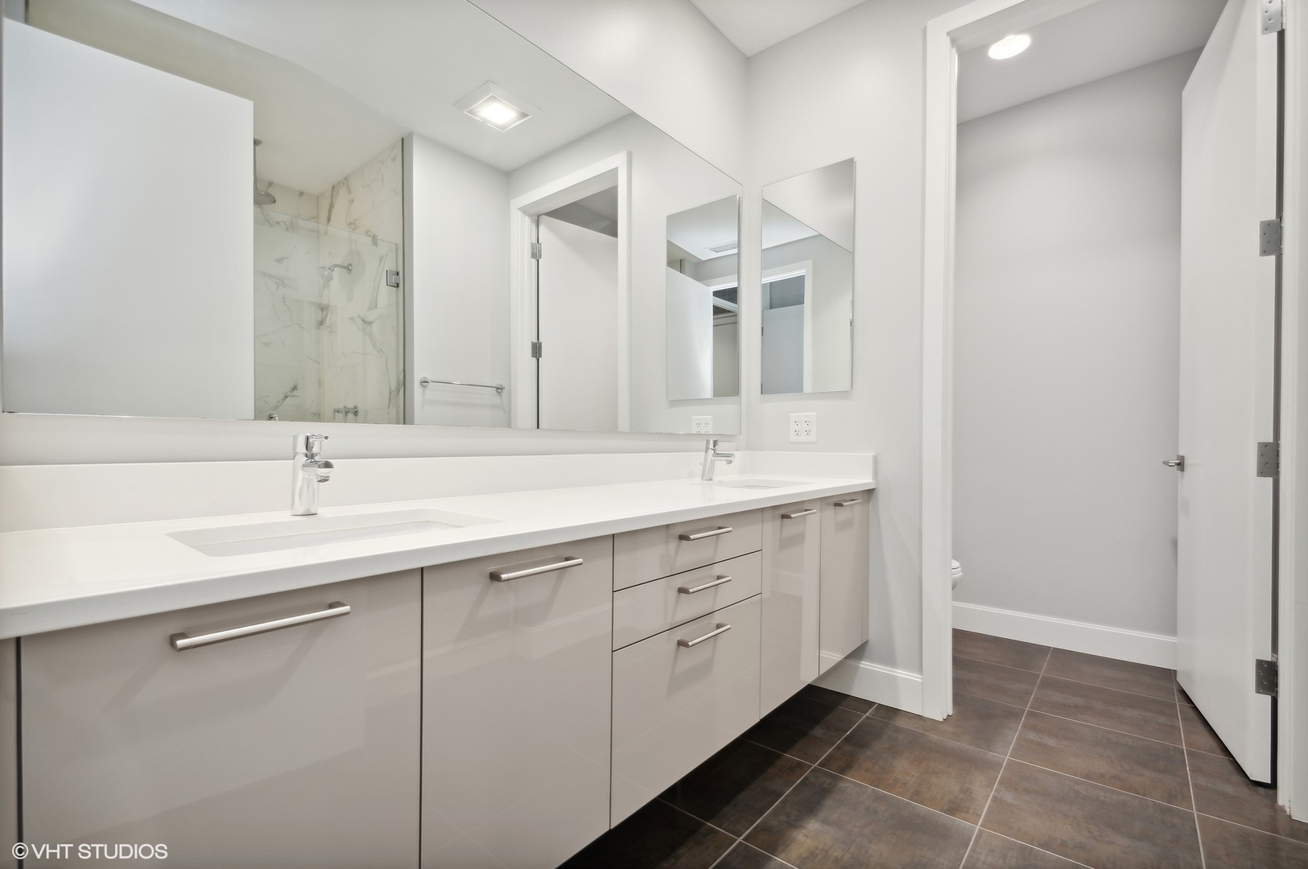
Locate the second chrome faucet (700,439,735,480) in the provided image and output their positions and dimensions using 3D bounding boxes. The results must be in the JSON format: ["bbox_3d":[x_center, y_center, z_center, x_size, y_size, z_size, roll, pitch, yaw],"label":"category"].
[{"bbox_3d":[0.236,0.096,2.029,0.136,0.155,0.046,0,-1,41],"label":"second chrome faucet"}]

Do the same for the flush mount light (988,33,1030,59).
[{"bbox_3d":[1.541,-1.675,2.358,0.150,0.020,0.150,0,-1,41],"label":"flush mount light"}]

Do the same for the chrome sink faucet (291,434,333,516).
[{"bbox_3d":[-0.639,0.077,1.022,0.136,0.155,0.046,0,-1,41],"label":"chrome sink faucet"}]

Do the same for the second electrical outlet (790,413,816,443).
[{"bbox_3d":[0.615,-0.029,2.245,0.117,0.116,0.008,0,-1,41],"label":"second electrical outlet"}]

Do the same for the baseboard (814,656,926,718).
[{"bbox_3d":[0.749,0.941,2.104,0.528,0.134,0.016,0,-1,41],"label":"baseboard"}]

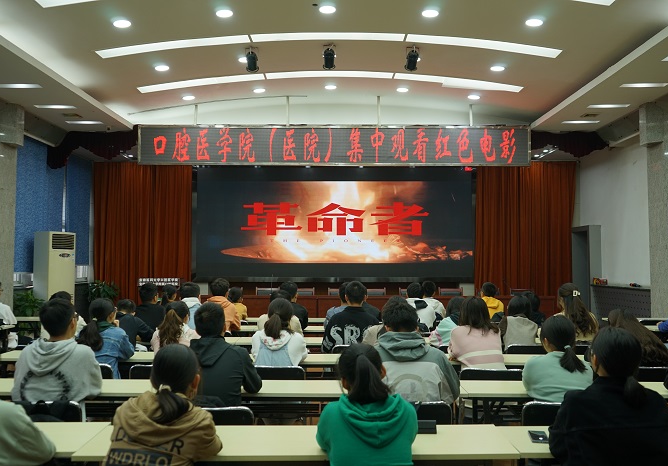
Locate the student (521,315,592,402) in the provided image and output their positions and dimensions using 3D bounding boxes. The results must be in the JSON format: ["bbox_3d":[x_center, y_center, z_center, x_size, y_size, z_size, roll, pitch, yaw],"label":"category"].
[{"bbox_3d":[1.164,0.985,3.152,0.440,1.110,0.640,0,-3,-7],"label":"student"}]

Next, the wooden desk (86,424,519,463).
[{"bbox_3d":[-0.147,1.267,2.598,1.800,0.750,0.410,0,-2,-1],"label":"wooden desk"}]

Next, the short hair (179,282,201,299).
[{"bbox_3d":[-1.482,0.588,6.177,0.200,0.160,0.200,0,-3,0],"label":"short hair"}]

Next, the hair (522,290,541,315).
[{"bbox_3d":[2.044,0.731,6.250,0.185,0.240,0.210,0,-3,0],"label":"hair"}]

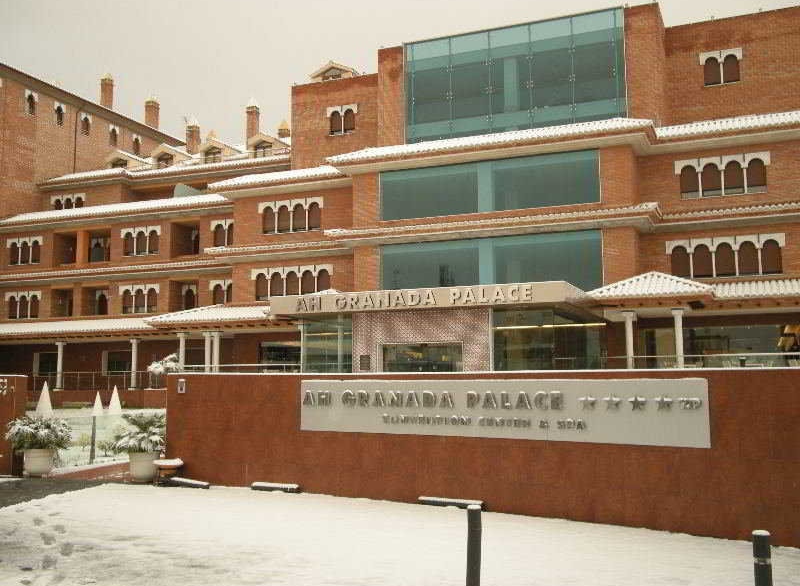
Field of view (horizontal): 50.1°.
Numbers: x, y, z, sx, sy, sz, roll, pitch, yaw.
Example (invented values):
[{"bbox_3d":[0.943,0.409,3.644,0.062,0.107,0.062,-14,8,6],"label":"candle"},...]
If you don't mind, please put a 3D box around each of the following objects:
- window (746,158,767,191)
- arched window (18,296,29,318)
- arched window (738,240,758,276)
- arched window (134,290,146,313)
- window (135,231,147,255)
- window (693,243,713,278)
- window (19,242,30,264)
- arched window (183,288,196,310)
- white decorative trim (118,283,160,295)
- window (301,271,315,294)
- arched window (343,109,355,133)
[{"bbox_3d":[13.998,-4.573,33.517,0.731,1.418,0.180,-3,-8,21],"label":"window"},{"bbox_3d":[-21.922,0.785,49.787,0.740,1.290,0.150,-3,-7,22],"label":"arched window"},{"bbox_3d":[13.572,-1.339,33.283,0.743,1.370,0.180,-3,-8,21],"label":"arched window"},{"bbox_3d":[-14.008,0.474,46.362,0.740,1.340,0.200,-3,-7,21],"label":"arched window"},{"bbox_3d":[-14.001,-2.652,46.579,0.733,1.377,0.250,-3,-7,22],"label":"window"},{"bbox_3d":[11.652,-1.253,32.941,0.710,1.320,0.150,-3,-7,22],"label":"window"},{"bbox_3d":[-21.696,-2.314,49.645,0.740,1.360,0.200,-3,-7,21],"label":"window"},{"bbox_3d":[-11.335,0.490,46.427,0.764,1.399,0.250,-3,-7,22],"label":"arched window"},{"bbox_3d":[-14.034,-0.185,46.278,2.715,0.479,0.200,-3,-7,22],"label":"white decorative trim"},{"bbox_3d":[-4.326,-0.443,40.303,0.706,1.298,0.180,-3,-8,21],"label":"window"},{"bbox_3d":[-2.263,-7.838,39.217,0.555,1.161,0.250,-3,-7,22],"label":"arched window"}]

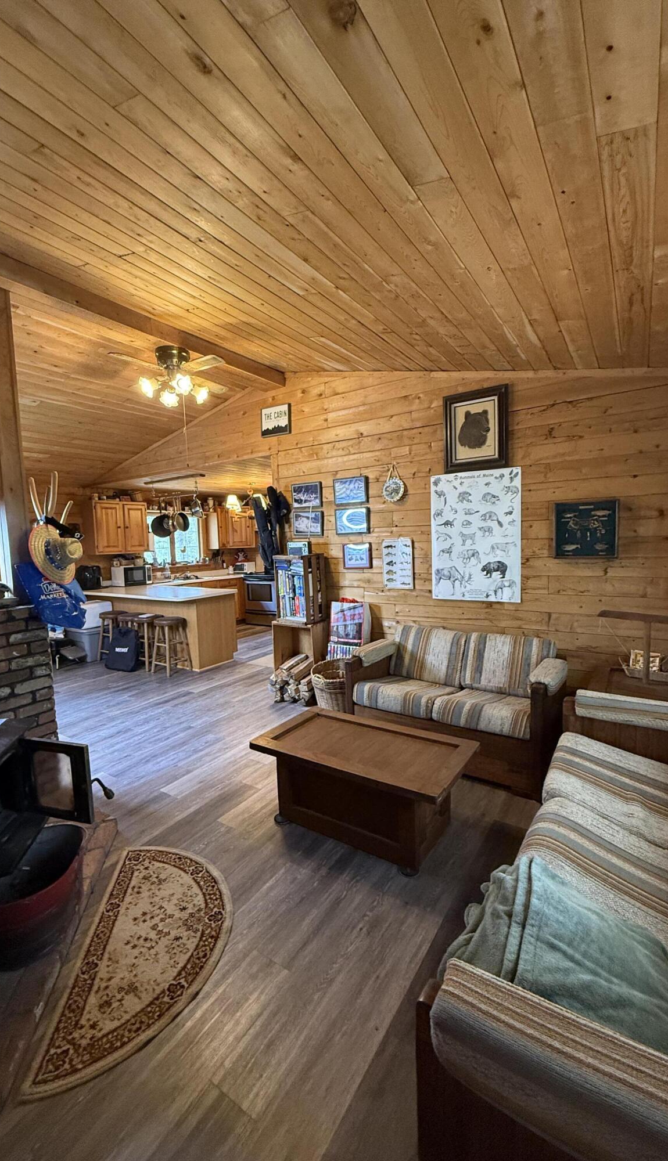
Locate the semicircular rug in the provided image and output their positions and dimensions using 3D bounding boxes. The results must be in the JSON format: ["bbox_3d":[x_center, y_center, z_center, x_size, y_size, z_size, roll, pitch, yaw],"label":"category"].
[{"bbox_3d":[-0.710,1.420,1.933,0.570,0.013,1.118,-3,5,-10],"label":"semicircular rug"}]

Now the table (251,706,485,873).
[{"bbox_3d":[0.161,1.106,2.547,1.072,0.470,0.605,1,6,33],"label":"table"}]

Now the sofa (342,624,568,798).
[{"bbox_3d":[0.891,0.821,3.451,1.390,0.825,0.880,1,6,33],"label":"sofa"}]

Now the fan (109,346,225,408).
[{"bbox_3d":[-1.343,-1.744,3.959,1.100,0.450,1.100,1,6,33],"label":"fan"}]

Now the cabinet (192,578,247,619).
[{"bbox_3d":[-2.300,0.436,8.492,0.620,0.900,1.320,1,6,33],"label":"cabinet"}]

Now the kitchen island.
[{"bbox_3d":[-2.465,0.607,6.560,2.310,0.918,1.025,1,6,33],"label":"kitchen island"}]

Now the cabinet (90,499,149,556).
[{"bbox_3d":[-3.320,-0.795,7.191,0.330,0.765,0.850,1,6,33],"label":"cabinet"}]

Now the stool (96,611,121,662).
[{"bbox_3d":[-2.997,0.770,6.454,0.375,0.650,0.375,1,6,33],"label":"stool"}]

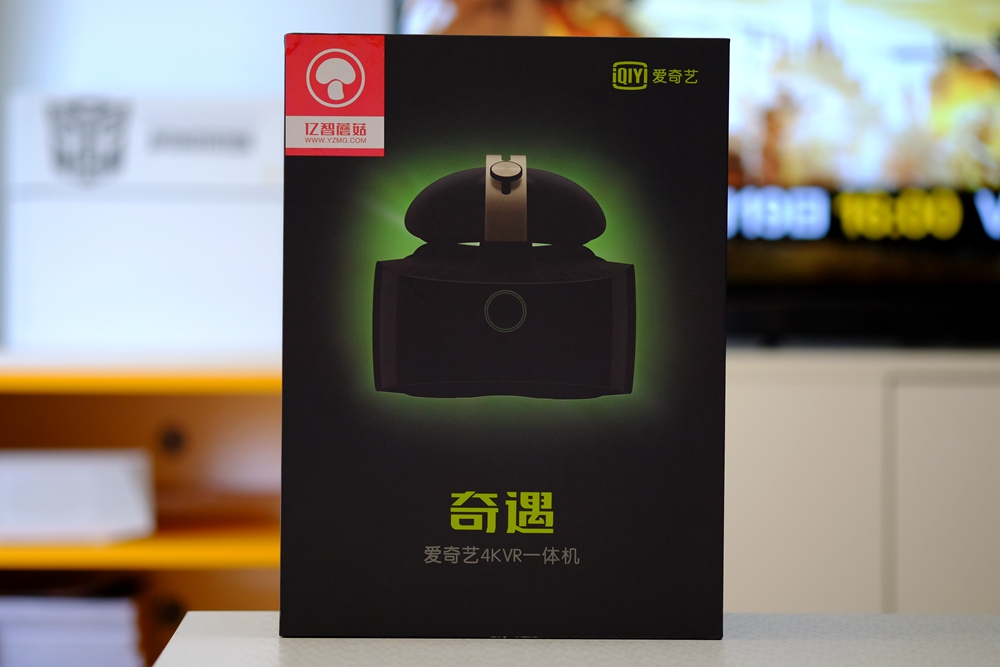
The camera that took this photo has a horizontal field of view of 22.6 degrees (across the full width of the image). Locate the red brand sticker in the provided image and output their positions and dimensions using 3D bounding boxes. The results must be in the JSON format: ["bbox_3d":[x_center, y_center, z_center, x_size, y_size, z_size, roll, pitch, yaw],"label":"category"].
[{"bbox_3d":[-0.101,-0.146,1.540,0.061,0.075,0.001,0,2,-2],"label":"red brand sticker"}]

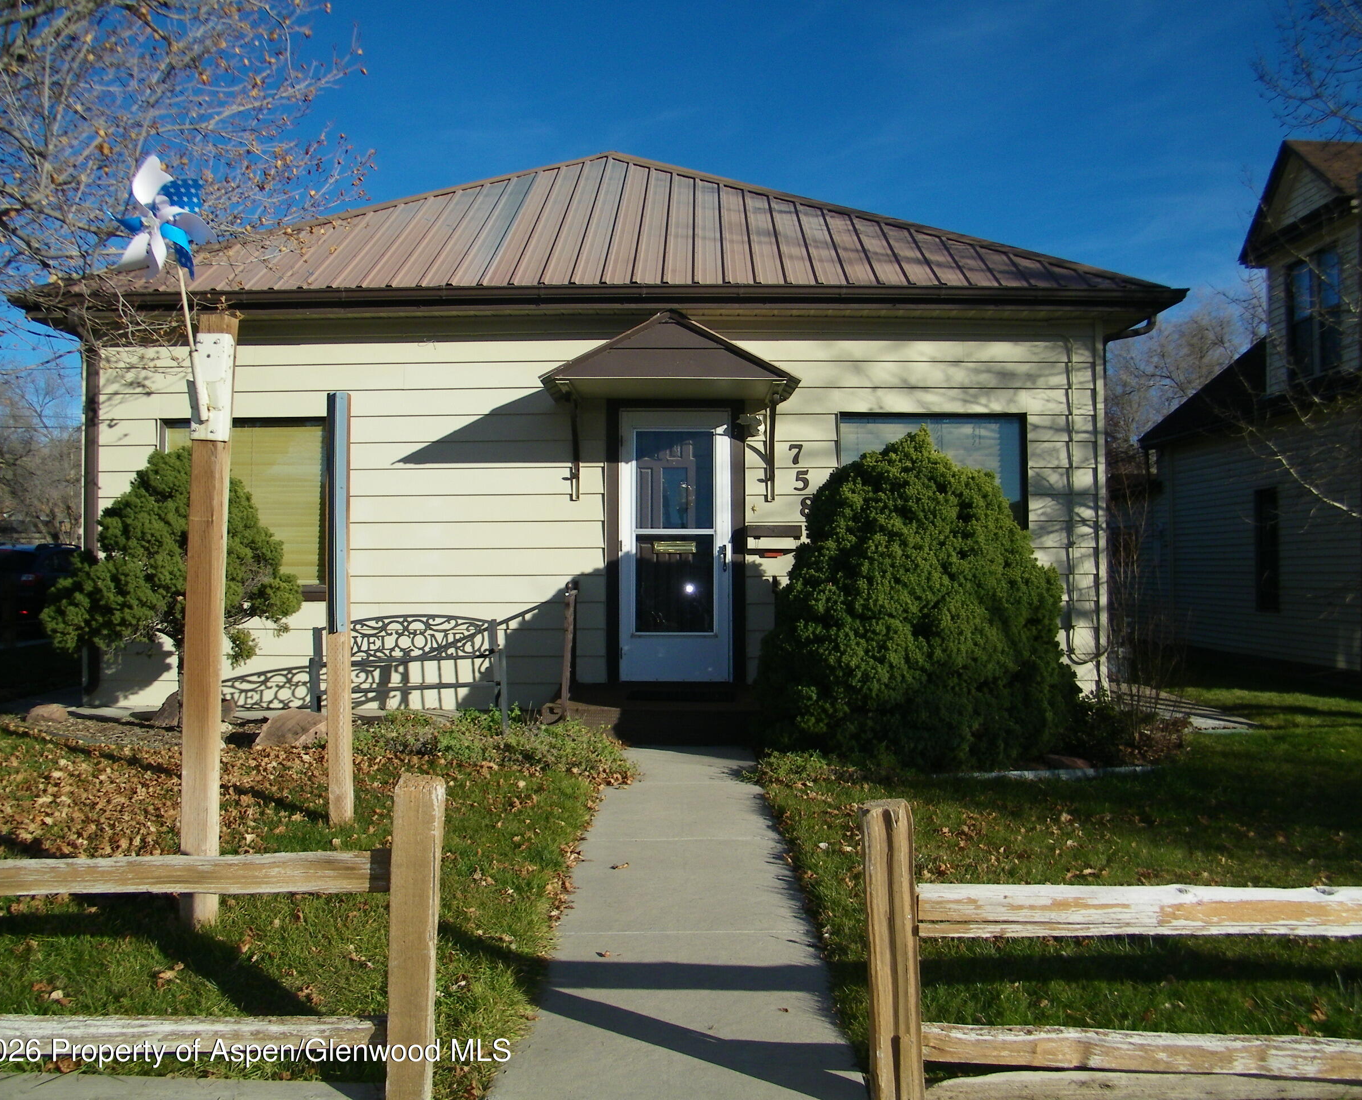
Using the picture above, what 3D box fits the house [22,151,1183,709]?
[{"bbox_3d":[-0.606,-1.468,13.454,8.500,5.600,9.800,0,-2,0],"label":"house"}]

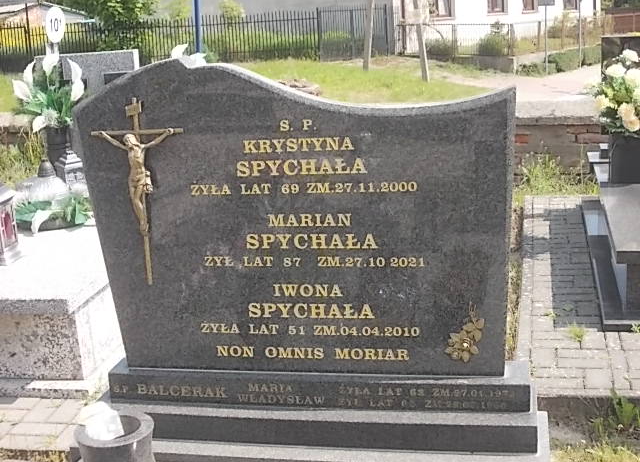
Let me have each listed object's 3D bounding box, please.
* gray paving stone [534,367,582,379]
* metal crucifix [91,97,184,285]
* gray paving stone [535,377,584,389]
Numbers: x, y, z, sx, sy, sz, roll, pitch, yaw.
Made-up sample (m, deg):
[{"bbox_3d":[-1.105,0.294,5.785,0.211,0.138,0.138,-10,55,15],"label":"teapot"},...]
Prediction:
[{"bbox_3d":[0.929,0.584,3.687,0.200,0.060,0.100,0,14,13],"label":"gray paving stone"},{"bbox_3d":[-0.628,-0.134,3.326,0.341,0.666,0.060,-1,10,12],"label":"metal crucifix"},{"bbox_3d":[0.908,0.609,3.592,0.200,0.060,0.100,0,14,13],"label":"gray paving stone"}]

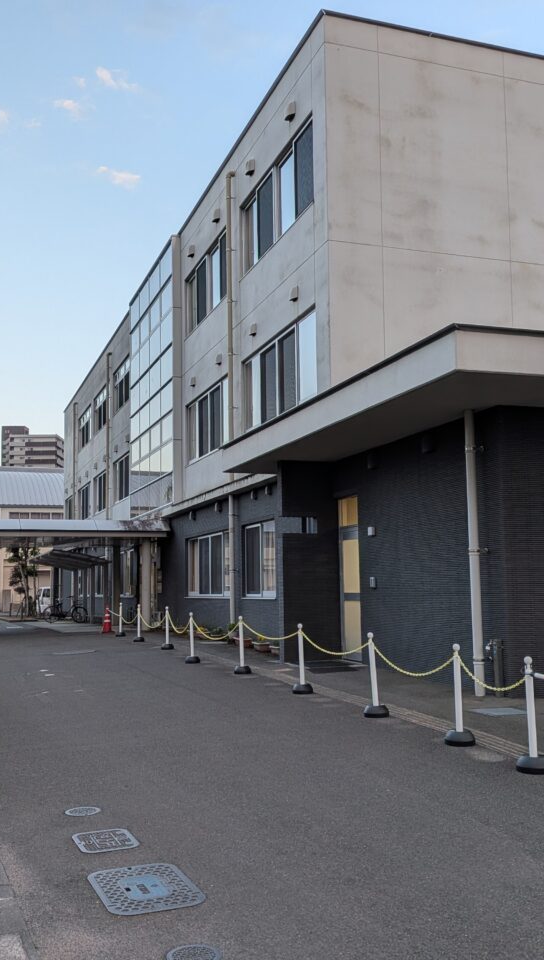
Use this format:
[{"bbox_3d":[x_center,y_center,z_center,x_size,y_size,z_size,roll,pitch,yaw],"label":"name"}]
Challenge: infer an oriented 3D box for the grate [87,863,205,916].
[{"bbox_3d":[-0.640,2.061,4.458,0.470,0.030,0.653,2,-7,-24],"label":"grate"}]

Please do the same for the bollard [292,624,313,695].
[{"bbox_3d":[0.376,2.335,11.633,0.283,0.883,0.283,-1,-6,0],"label":"bollard"}]

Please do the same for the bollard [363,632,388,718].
[{"bbox_3d":[1.099,2.109,9.609,0.283,0.883,0.283,-1,-6,0],"label":"bollard"}]

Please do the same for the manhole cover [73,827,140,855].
[{"bbox_3d":[-0.987,2.154,5.269,0.347,0.030,0.419,2,-7,-22],"label":"manhole cover"}]

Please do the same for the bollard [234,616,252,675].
[{"bbox_3d":[-0.483,2.699,14.644,0.275,0.890,0.275,-1,-6,0],"label":"bollard"}]

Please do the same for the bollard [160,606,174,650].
[{"bbox_3d":[-2.221,3.147,18.899,0.283,0.883,0.283,1,-6,-19],"label":"bollard"}]

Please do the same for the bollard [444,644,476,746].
[{"bbox_3d":[1.682,1.933,8.037,0.283,0.883,0.283,-1,-6,0],"label":"bollard"}]

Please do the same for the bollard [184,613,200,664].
[{"bbox_3d":[-1.471,2.902,16.404,0.275,0.890,0.275,1,-7,-19],"label":"bollard"}]

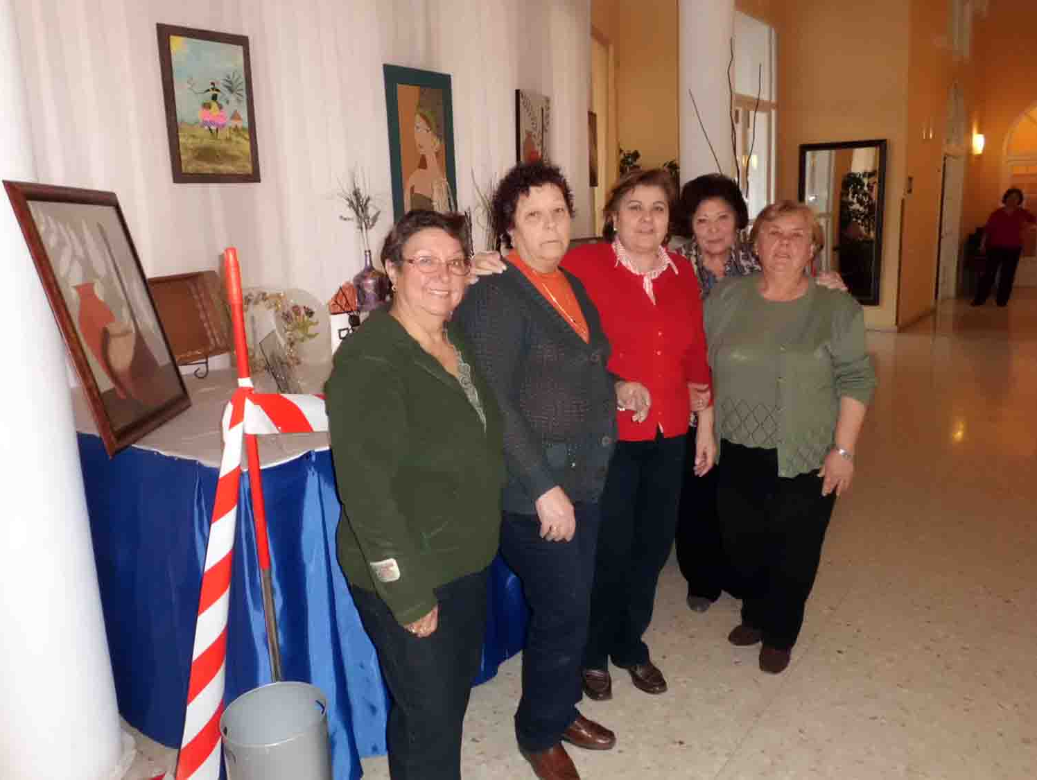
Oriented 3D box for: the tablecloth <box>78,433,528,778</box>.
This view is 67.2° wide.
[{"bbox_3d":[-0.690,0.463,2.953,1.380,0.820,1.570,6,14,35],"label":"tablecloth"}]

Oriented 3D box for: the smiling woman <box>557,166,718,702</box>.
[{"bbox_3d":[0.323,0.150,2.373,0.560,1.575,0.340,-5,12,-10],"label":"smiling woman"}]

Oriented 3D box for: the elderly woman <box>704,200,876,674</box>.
[{"bbox_3d":[0.827,0.137,2.529,0.530,1.490,0.350,2,12,20],"label":"elderly woman"}]

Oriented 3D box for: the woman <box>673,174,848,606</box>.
[{"bbox_3d":[0.812,0.024,2.863,0.600,1.575,0.340,0,12,12],"label":"woman"}]

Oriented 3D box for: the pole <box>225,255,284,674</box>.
[{"bbox_3d":[-0.646,0.331,1.962,0.032,1.358,0.032,-2,12,0],"label":"pole"}]

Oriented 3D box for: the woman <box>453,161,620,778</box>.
[{"bbox_3d":[0.075,0.220,2.069,0.370,1.585,0.500,9,16,44],"label":"woman"}]

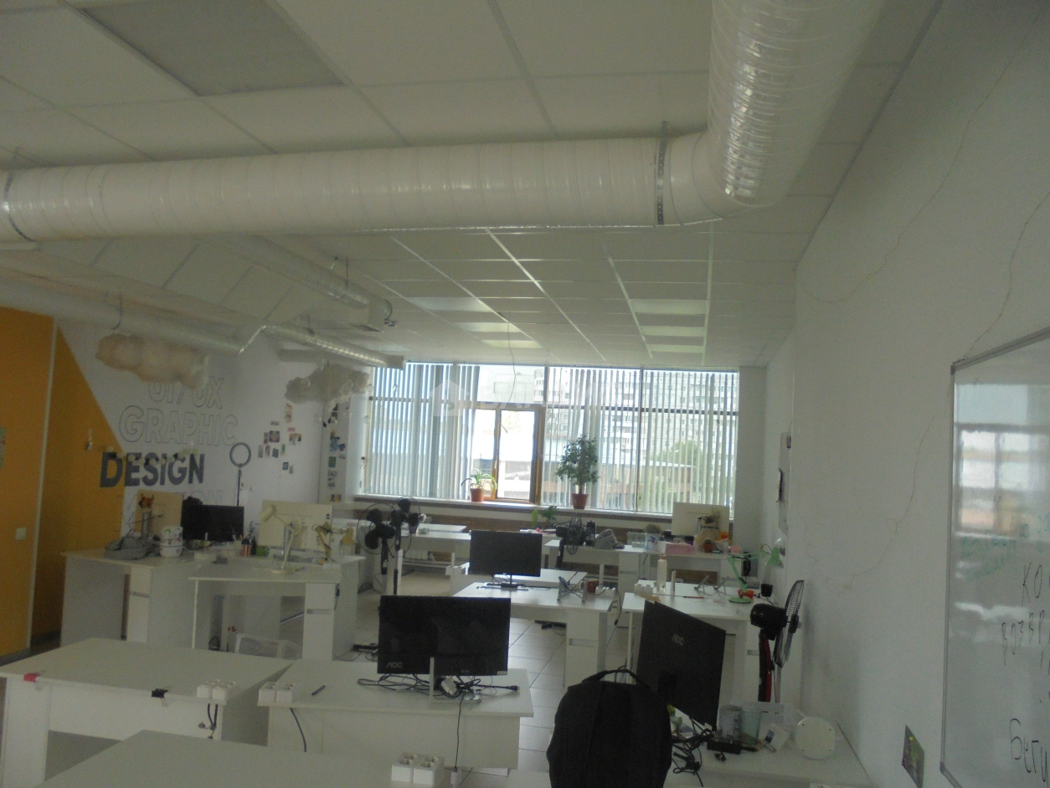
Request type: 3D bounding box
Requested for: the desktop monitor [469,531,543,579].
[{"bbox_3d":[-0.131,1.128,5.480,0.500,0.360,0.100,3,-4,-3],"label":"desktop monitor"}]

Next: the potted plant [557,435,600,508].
[{"bbox_3d":[0.667,0.977,9.900,0.540,0.940,0.500,2,-4,12],"label":"potted plant"}]

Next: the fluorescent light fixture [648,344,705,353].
[{"bbox_3d":[1.646,-0.525,8.606,0.600,0.060,0.600,2,-4,12],"label":"fluorescent light fixture"}]

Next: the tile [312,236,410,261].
[{"bbox_3d":[-1.004,-0.907,4.854,0.600,0.020,0.600,2,-4,12],"label":"tile"}]

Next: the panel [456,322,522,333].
[{"bbox_3d":[-0.365,-0.686,7.824,0.600,0.060,0.600,2,-4,12],"label":"panel"}]

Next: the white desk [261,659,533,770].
[{"bbox_3d":[-0.503,1.552,3.172,1.000,0.750,0.610,3,-4,-2],"label":"white desk"}]

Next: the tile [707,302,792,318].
[{"bbox_3d":[1.721,-0.671,6.114,0.595,0.020,0.595,2,-4,13],"label":"tile"}]

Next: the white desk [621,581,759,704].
[{"bbox_3d":[1.184,1.786,5.365,1.000,0.745,1.200,2,-4,12],"label":"white desk"}]

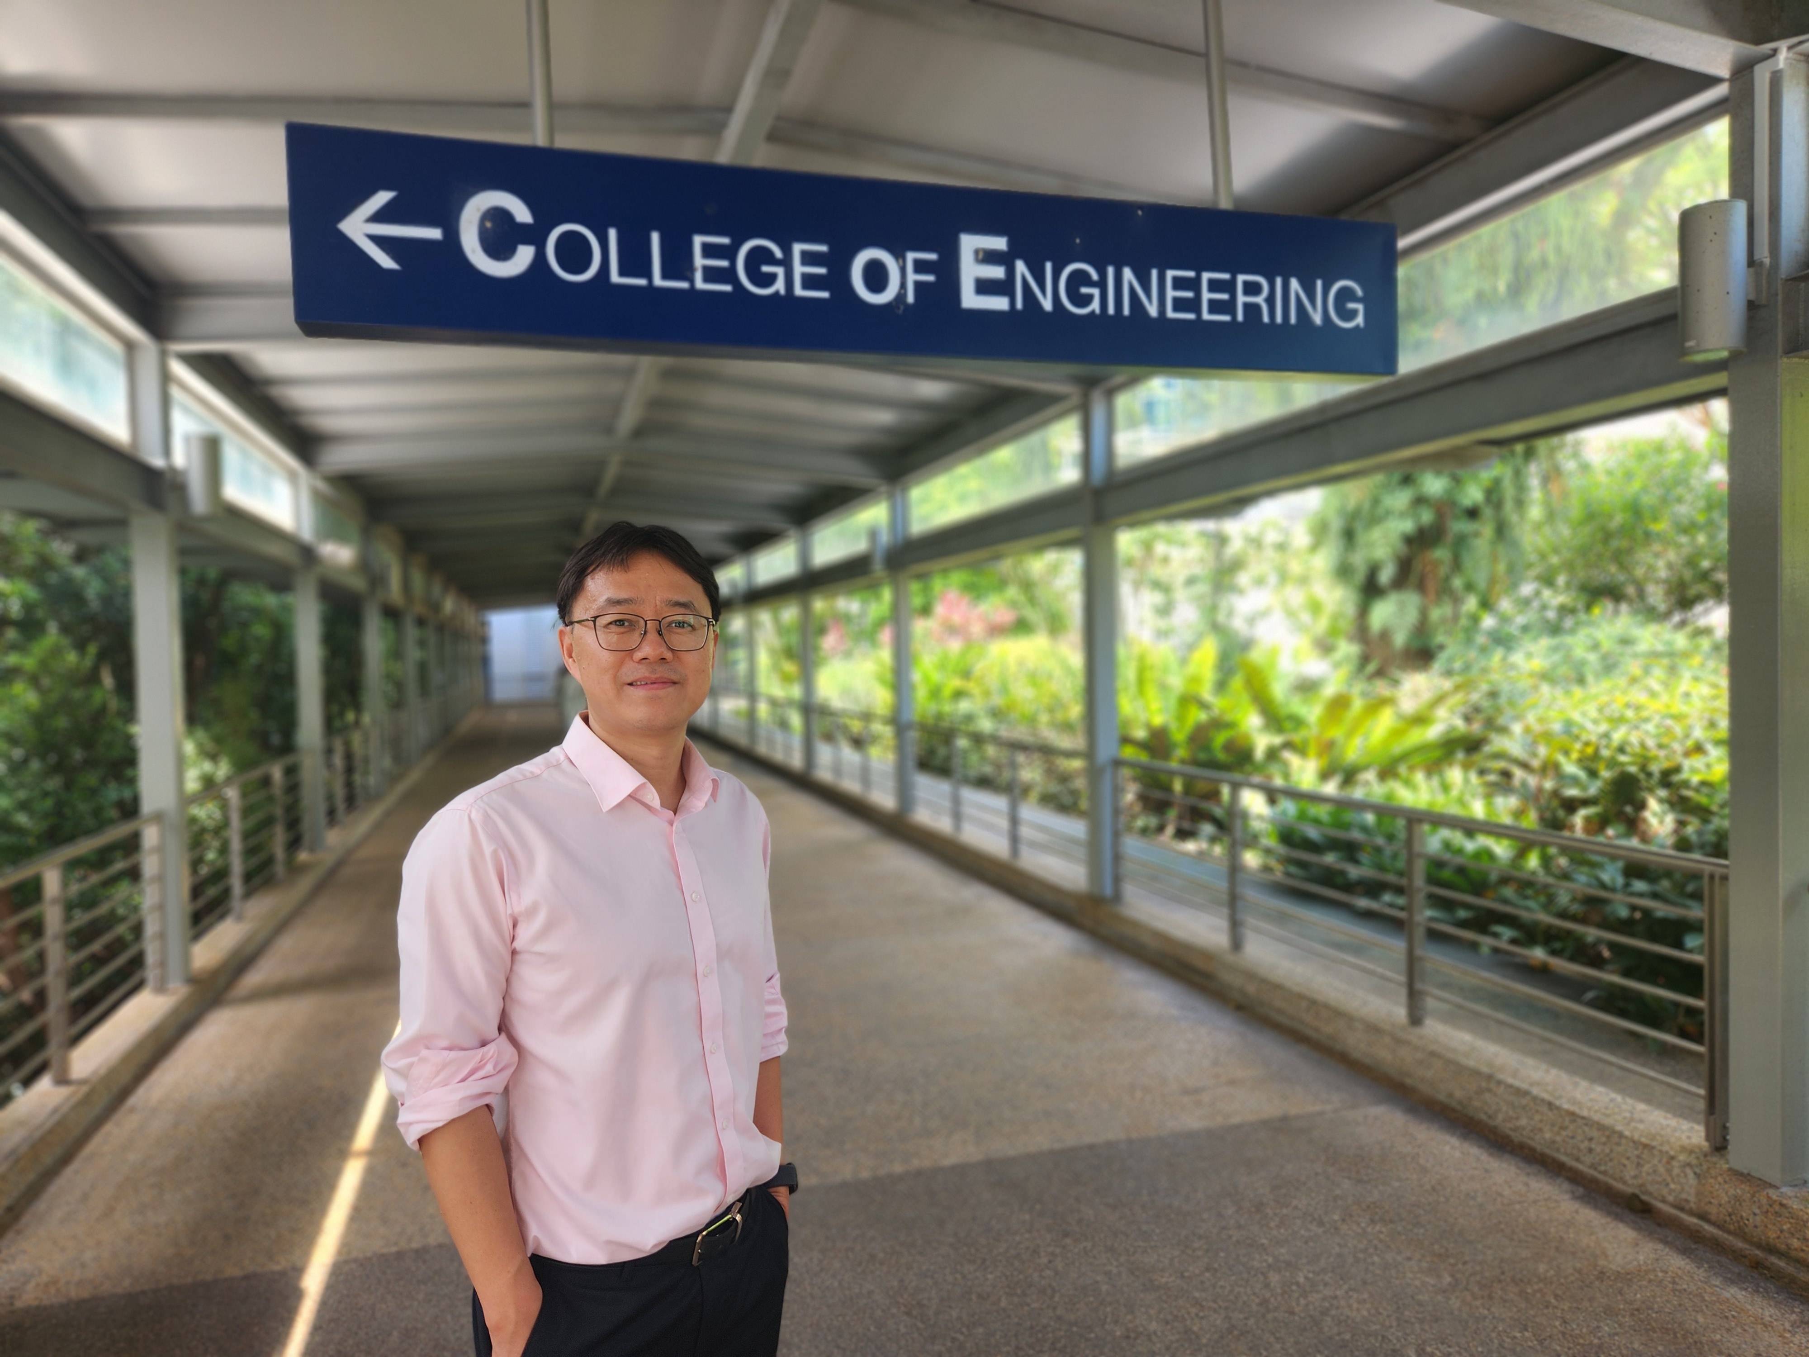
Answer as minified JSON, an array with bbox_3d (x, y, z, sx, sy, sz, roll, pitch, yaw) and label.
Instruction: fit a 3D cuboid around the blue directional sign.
[{"bbox_3d":[0.003,-0.779,2.318,2.136,0.322,0.104,-1,1,-16],"label":"blue directional sign"}]

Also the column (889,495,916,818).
[{"bbox_3d":[-0.019,-0.246,10.057,0.129,2.739,0.130,-2,1,-17],"label":"column"}]

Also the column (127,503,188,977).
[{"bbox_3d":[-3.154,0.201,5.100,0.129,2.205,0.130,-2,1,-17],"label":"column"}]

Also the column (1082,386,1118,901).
[{"bbox_3d":[1.076,-0.181,6.530,0.129,2.739,0.130,-2,1,-17],"label":"column"}]

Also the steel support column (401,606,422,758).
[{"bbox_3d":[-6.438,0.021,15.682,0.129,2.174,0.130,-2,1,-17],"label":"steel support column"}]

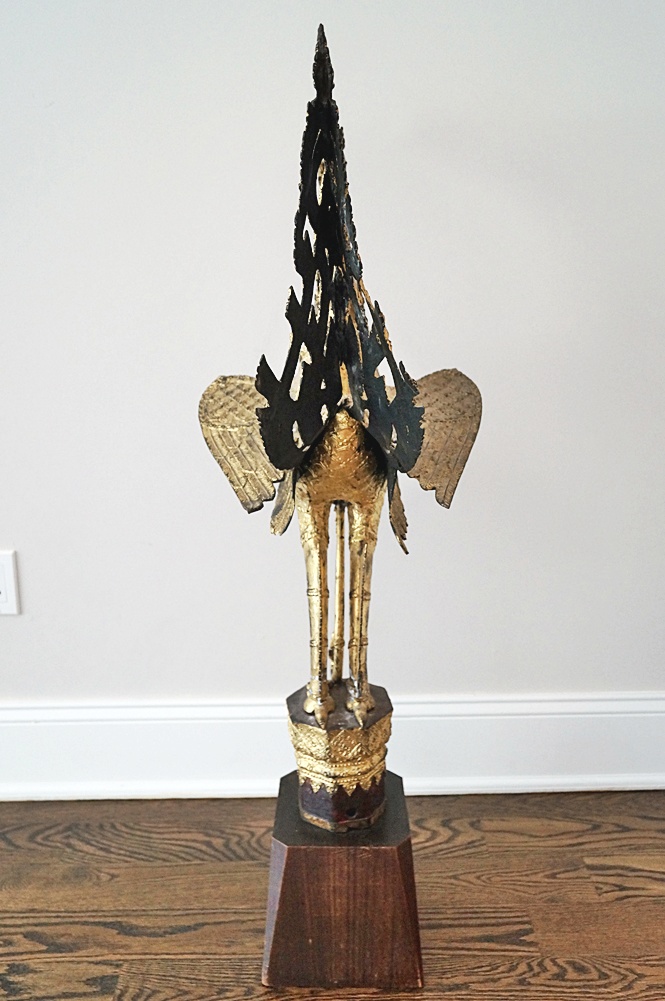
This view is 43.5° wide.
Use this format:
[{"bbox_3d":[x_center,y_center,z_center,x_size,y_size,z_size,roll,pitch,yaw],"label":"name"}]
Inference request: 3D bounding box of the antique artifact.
[{"bbox_3d":[0.014,0.040,1.106,0.360,1.163,0.370,-3,13,-8],"label":"antique artifact"}]

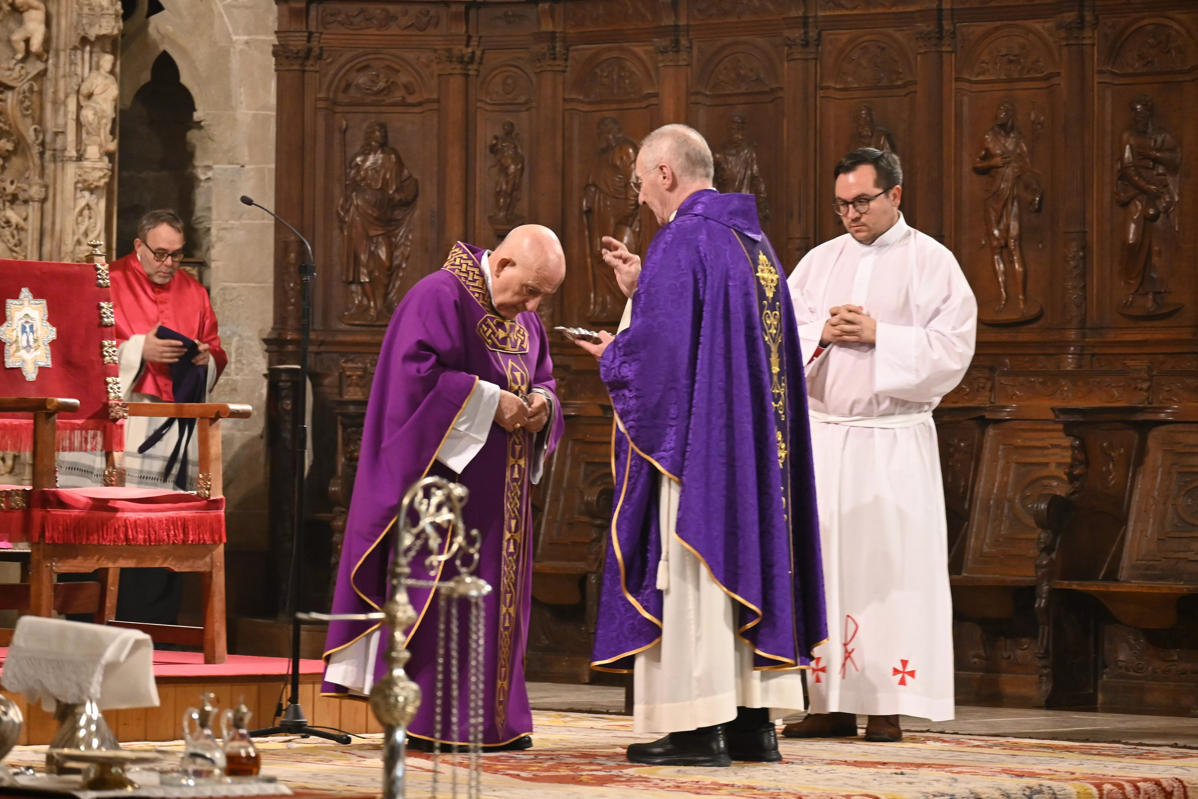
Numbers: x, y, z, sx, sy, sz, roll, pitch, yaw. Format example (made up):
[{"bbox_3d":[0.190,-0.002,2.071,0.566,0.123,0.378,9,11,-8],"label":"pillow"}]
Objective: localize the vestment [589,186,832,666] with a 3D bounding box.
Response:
[{"bbox_3d":[0.300,0.088,13.750,0.560,1.330,0.630,0,0,25],"label":"vestment"}]

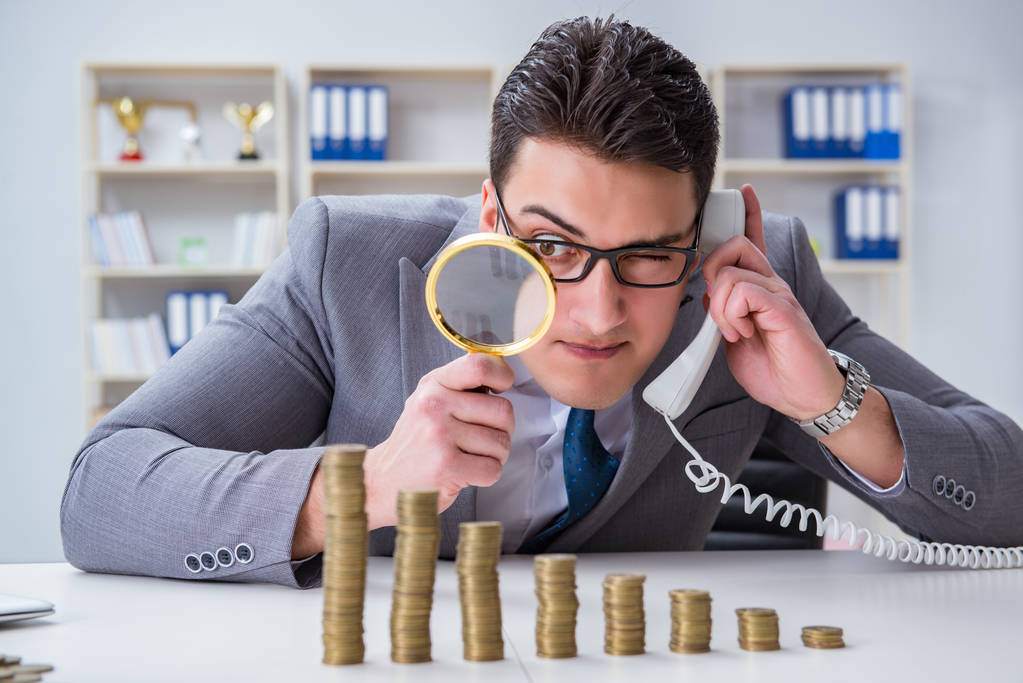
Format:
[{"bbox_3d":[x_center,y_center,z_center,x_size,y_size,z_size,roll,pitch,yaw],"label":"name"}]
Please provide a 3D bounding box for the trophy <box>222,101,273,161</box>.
[{"bbox_3d":[-1.111,-0.881,7.448,0.205,0.255,0.095,0,0,-4],"label":"trophy"}]

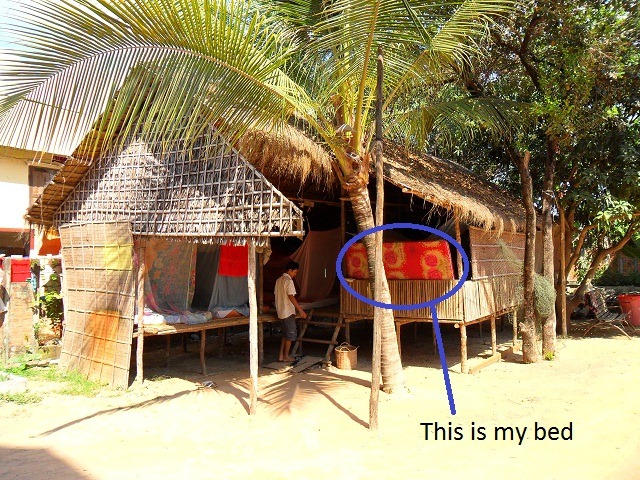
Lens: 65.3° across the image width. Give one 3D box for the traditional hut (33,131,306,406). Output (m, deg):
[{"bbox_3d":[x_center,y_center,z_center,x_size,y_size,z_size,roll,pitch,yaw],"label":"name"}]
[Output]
[{"bbox_3d":[-1.500,0.060,6.550,3.800,3.350,2.900,-1,-2,22],"label":"traditional hut"}]

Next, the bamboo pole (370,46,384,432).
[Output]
[{"bbox_3d":[0.522,-0.040,4.565,0.110,3.500,0.100,1,-2,0],"label":"bamboo pole"}]

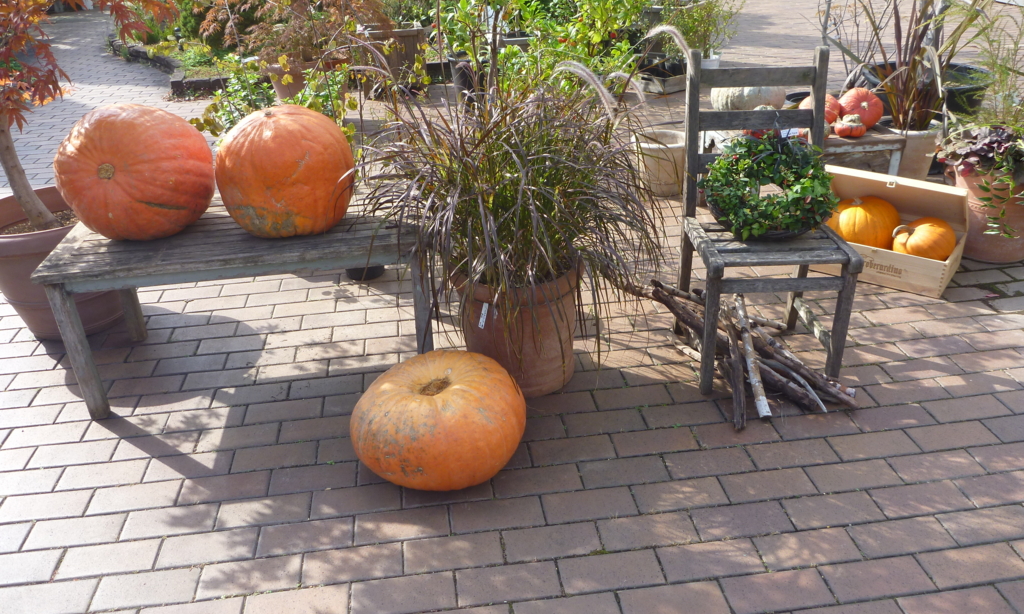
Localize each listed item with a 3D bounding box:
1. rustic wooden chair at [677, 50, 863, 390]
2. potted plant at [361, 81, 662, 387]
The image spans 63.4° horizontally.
[{"bbox_3d":[0.807,-0.277,2.646,0.470,0.970,0.470,-3,27,-3],"label":"rustic wooden chair"},{"bbox_3d":[0.011,-0.224,2.590,0.920,0.980,0.860,-5,27,-6],"label":"potted plant"}]

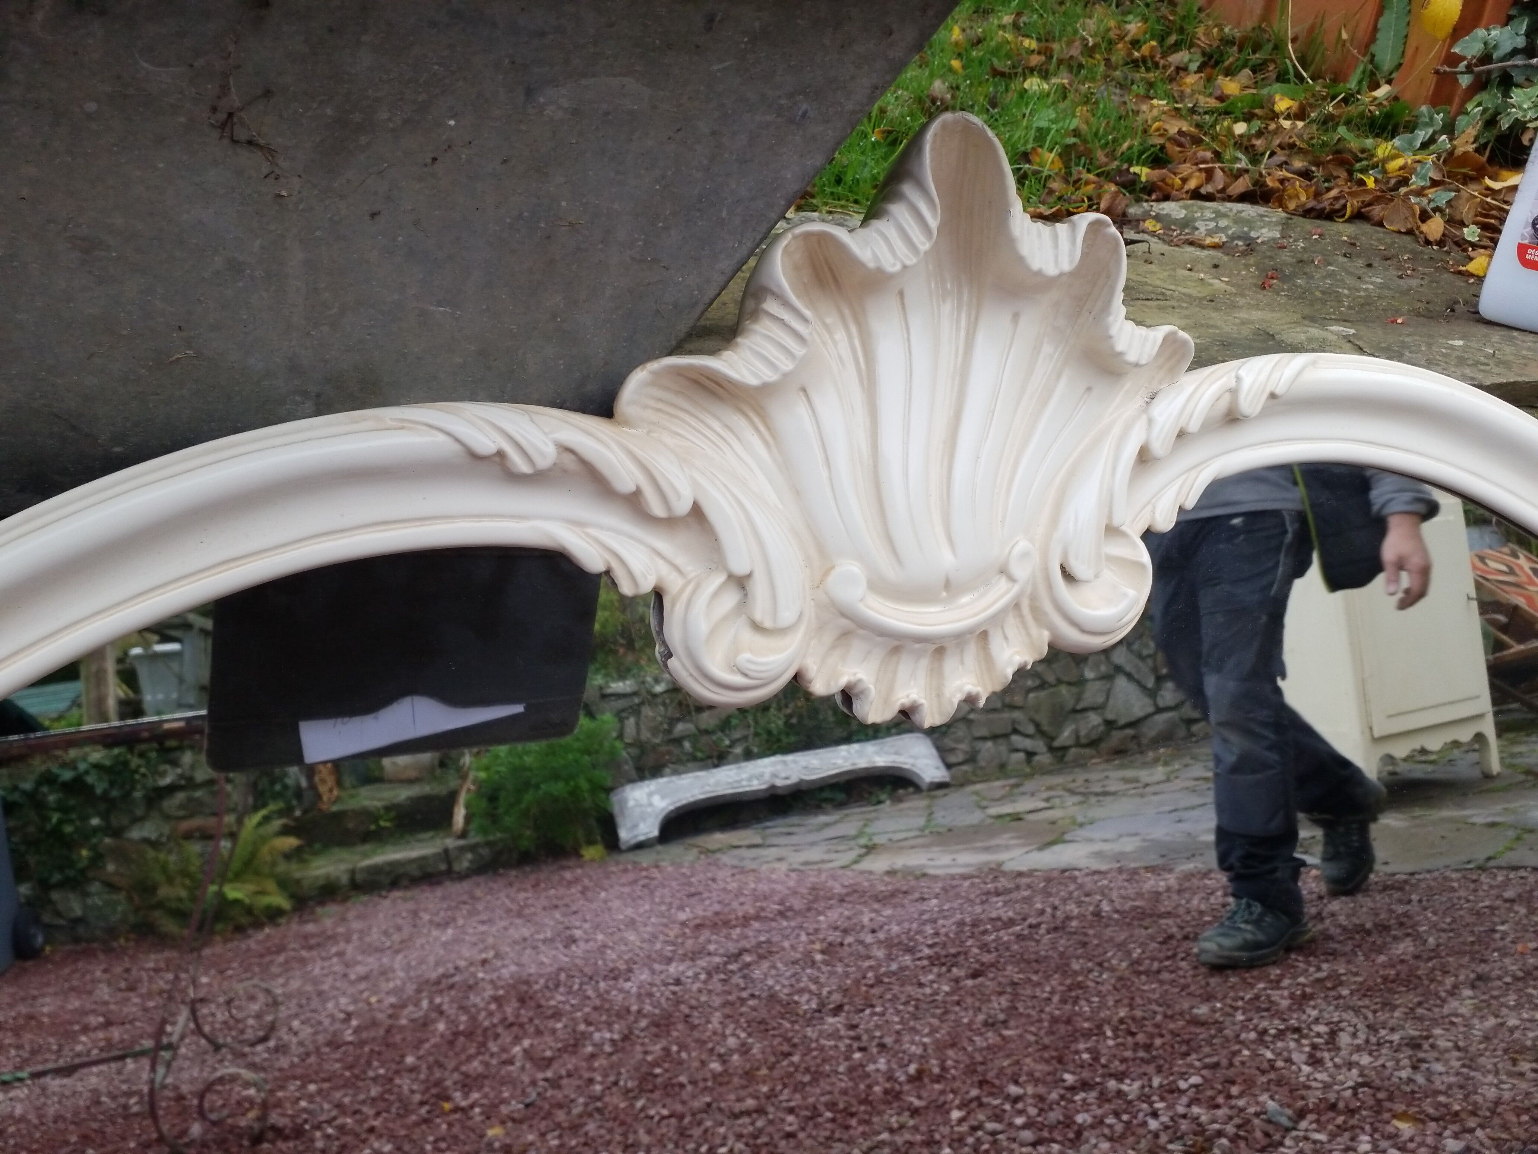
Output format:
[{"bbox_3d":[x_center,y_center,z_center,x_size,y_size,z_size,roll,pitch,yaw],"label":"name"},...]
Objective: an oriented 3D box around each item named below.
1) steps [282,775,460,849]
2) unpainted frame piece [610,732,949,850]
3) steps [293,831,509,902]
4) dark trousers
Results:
[{"bbox_3d":[-1.691,1.030,5.081,0.820,0.165,0.420,-5,-2,-35],"label":"steps"},{"bbox_3d":[0.067,0.894,5.053,1.470,0.250,0.110,-5,-30,-30],"label":"unpainted frame piece"},{"bbox_3d":[-1.480,1.135,4.740,0.900,0.130,0.400,-5,-2,-35],"label":"steps"},{"bbox_3d":[1.198,0.301,2.851,0.400,0.880,0.580,-8,-2,42],"label":"dark trousers"}]

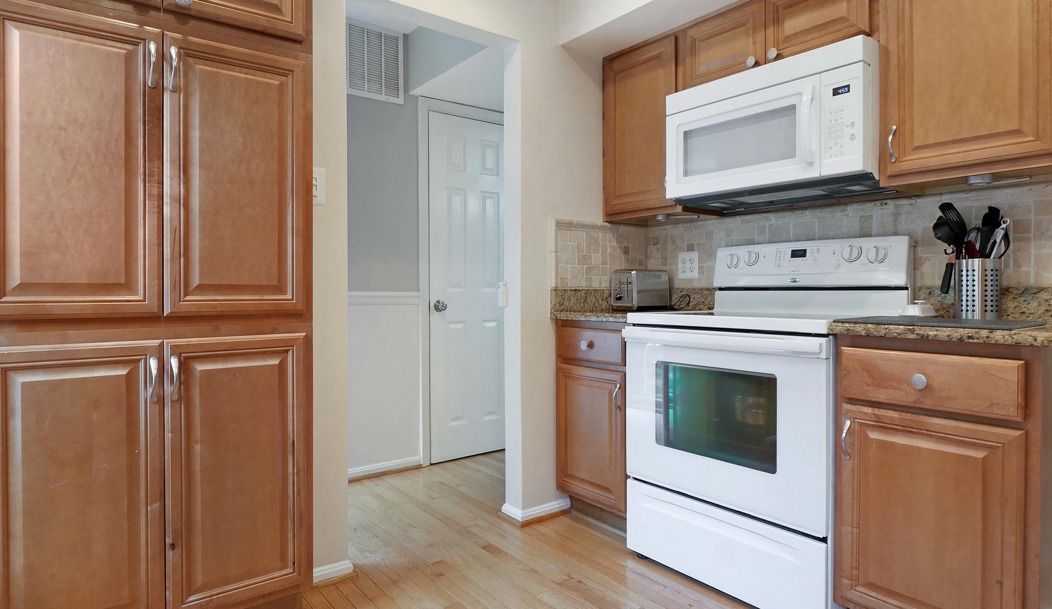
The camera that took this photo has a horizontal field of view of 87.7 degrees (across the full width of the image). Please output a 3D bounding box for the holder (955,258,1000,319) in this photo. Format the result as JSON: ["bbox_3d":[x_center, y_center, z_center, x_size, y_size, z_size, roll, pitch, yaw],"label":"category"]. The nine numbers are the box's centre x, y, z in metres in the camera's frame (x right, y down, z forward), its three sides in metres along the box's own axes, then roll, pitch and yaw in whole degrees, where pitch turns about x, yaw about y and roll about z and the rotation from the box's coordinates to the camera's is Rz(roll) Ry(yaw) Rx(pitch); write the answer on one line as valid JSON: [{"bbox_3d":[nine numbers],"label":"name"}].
[{"bbox_3d":[1.360,-0.046,1.650,0.107,0.184,0.107,-1,1,-40],"label":"holder"}]

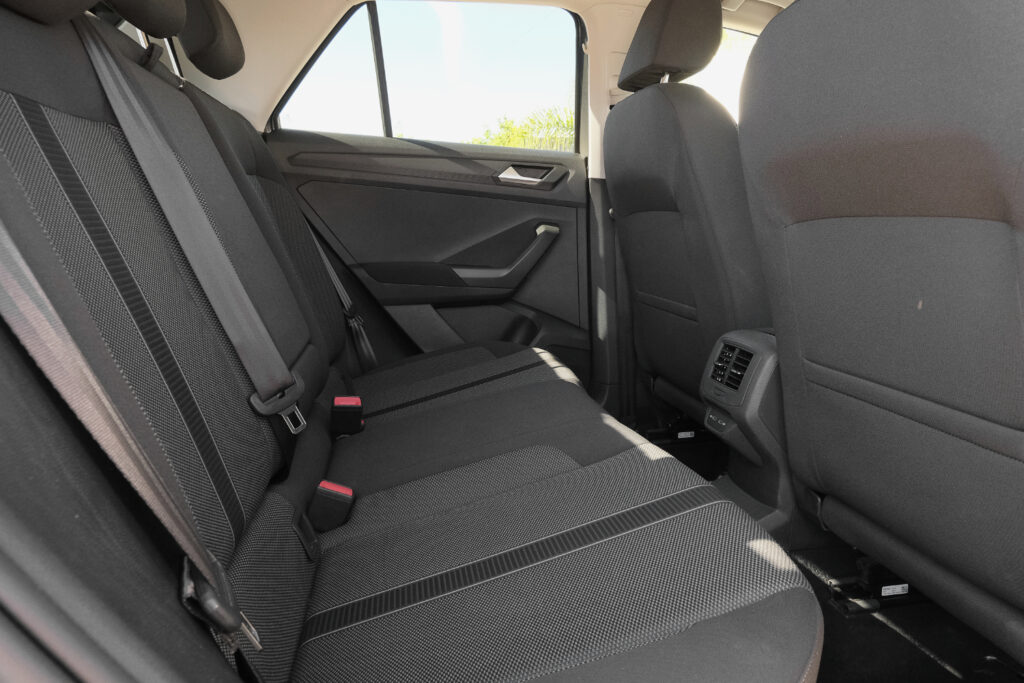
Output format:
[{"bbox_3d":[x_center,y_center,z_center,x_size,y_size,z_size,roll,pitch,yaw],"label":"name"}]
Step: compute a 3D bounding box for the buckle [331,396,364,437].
[{"bbox_3d":[-0.272,0.127,1.080,0.046,0.060,0.026,-2,28,-11],"label":"buckle"}]

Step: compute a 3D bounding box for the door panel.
[{"bbox_3d":[-0.203,-0.196,1.692,0.817,0.650,0.130,-2,11,-11],"label":"door panel"}]

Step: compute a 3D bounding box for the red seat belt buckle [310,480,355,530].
[{"bbox_3d":[-0.222,0.203,0.805,0.044,0.057,0.025,18,10,-14],"label":"red seat belt buckle"}]

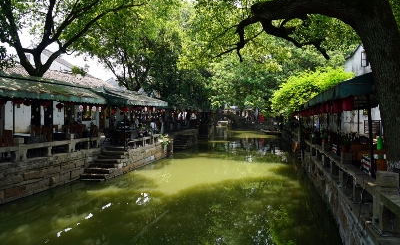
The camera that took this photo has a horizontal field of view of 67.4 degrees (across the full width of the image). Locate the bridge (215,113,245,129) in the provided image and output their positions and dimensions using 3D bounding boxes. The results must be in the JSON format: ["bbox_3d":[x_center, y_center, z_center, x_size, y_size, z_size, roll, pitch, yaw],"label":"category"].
[{"bbox_3d":[4.800,-0.100,50.800,6.000,2.800,2.300,0,1,-6],"label":"bridge"}]

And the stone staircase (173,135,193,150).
[{"bbox_3d":[-1.470,1.480,23.300,1.400,0.950,1.800,0,1,12],"label":"stone staircase"}]

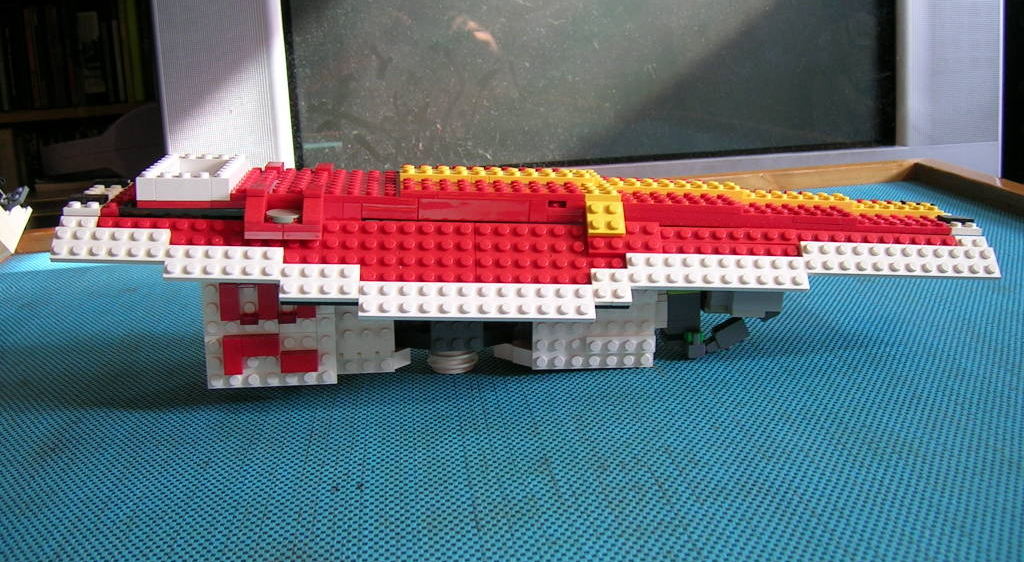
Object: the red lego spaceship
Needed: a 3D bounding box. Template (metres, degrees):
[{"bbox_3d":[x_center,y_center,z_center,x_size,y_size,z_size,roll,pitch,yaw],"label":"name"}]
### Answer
[{"bbox_3d":[0.012,-0.013,0.495,0.418,0.094,0.151,-2,15,-6],"label":"red lego spaceship"}]

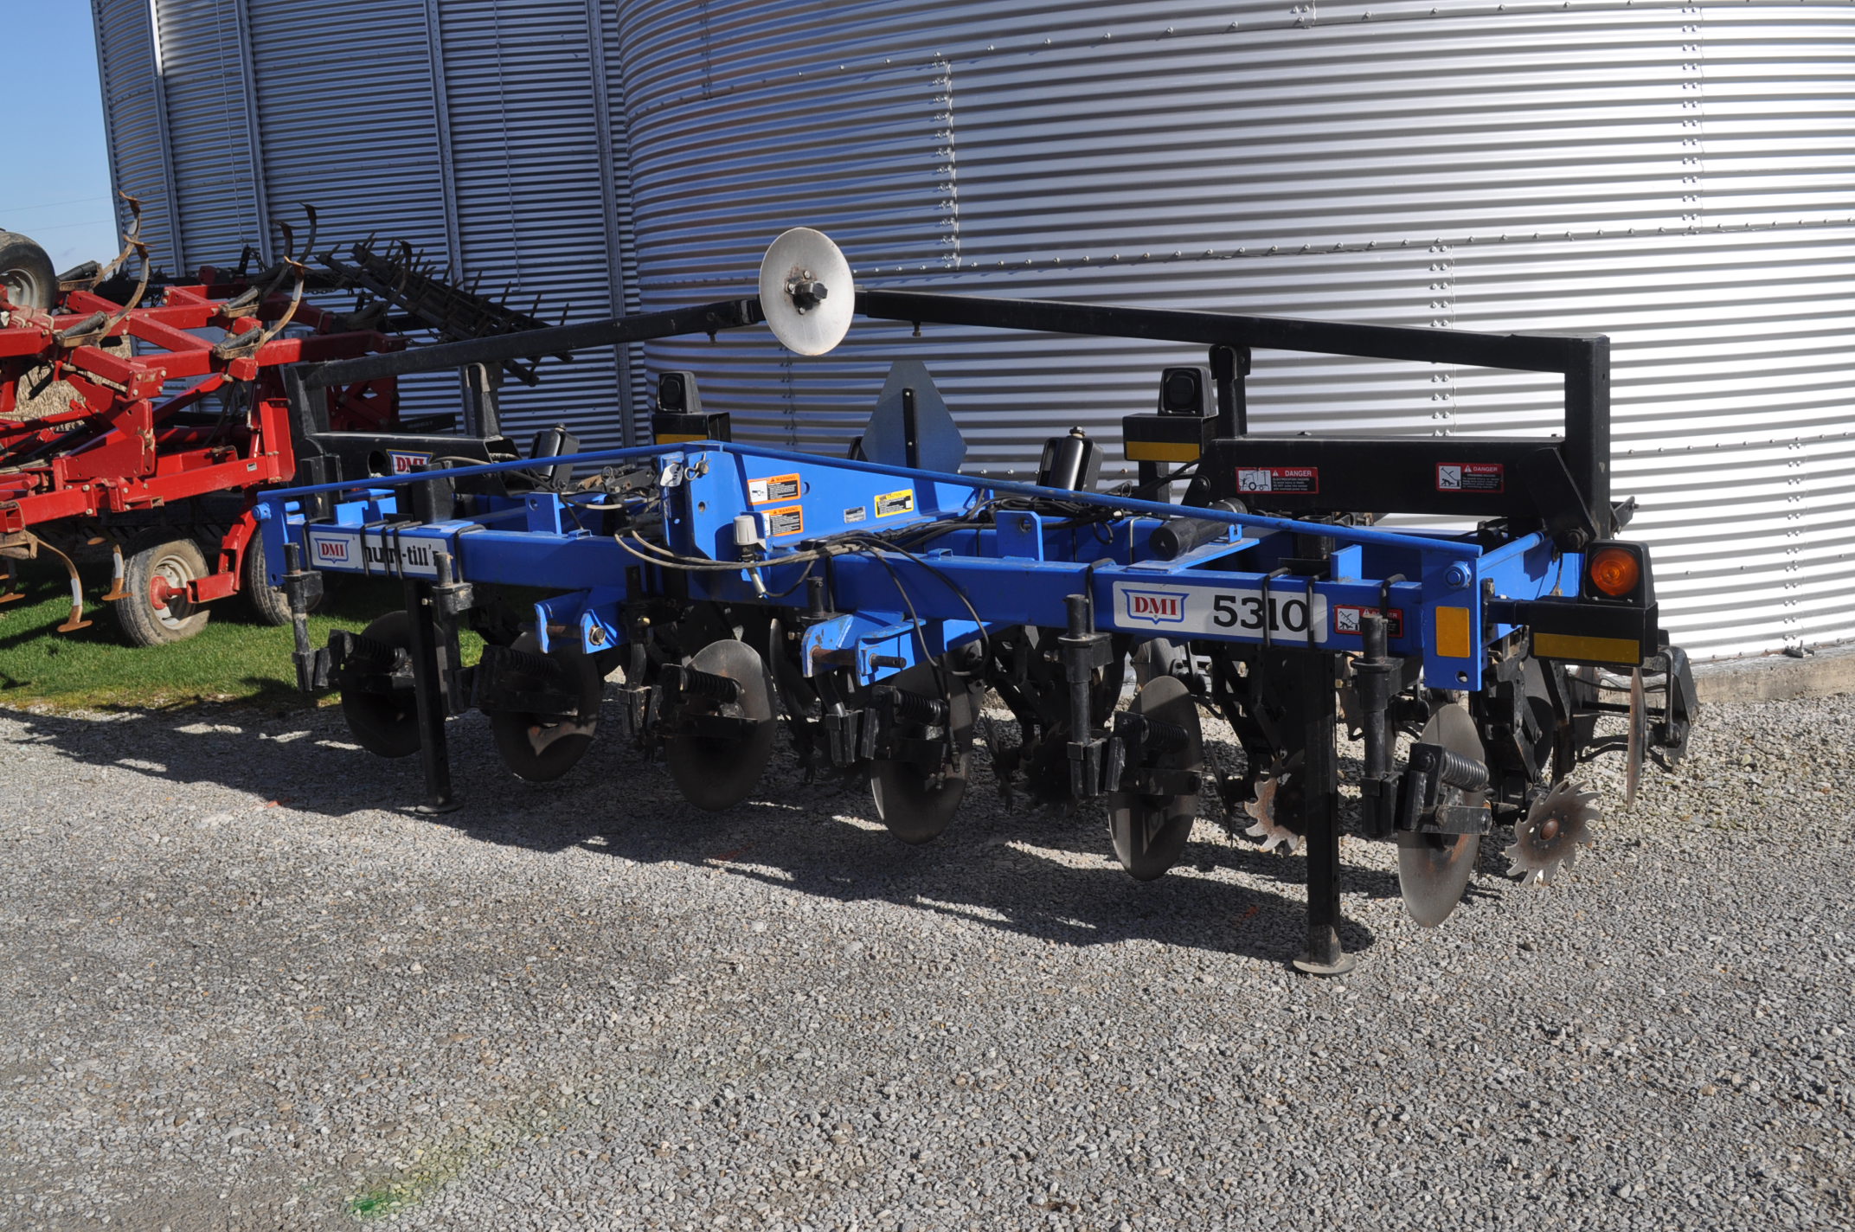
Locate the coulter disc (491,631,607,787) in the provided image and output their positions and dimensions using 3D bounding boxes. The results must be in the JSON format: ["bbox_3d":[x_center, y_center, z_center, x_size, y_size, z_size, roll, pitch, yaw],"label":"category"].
[{"bbox_3d":[-1.228,0.280,6.510,0.025,0.515,0.515,4,13,36],"label":"coulter disc"}]

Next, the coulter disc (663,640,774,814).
[{"bbox_3d":[-0.620,0.327,6.053,0.025,0.515,0.515,4,13,36],"label":"coulter disc"}]

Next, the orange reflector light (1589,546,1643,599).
[{"bbox_3d":[1.462,-0.092,4.267,0.107,0.107,0.040,4,13,37],"label":"orange reflector light"}]

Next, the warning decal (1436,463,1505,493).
[{"bbox_3d":[1.298,-0.331,4.801,0.167,0.066,0.005,4,13,37],"label":"warning decal"}]

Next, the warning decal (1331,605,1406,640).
[{"bbox_3d":[1.006,0.013,4.564,0.167,0.065,0.005,4,13,37],"label":"warning decal"}]

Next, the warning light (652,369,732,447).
[{"bbox_3d":[-0.782,-0.673,6.620,0.250,0.262,0.105,4,13,37],"label":"warning light"}]

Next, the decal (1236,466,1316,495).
[{"bbox_3d":[0.890,-0.344,5.111,0.233,0.066,0.005,4,13,37],"label":"decal"}]

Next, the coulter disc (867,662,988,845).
[{"bbox_3d":[-0.013,0.373,5.596,0.025,0.515,0.515,4,13,36],"label":"coulter disc"}]

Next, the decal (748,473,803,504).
[{"bbox_3d":[-0.414,-0.346,5.456,0.165,0.067,0.005,-10,12,-35],"label":"decal"}]

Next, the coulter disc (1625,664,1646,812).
[{"bbox_3d":[1.901,0.305,5.384,0.050,0.450,0.450,0,11,19],"label":"coulter disc"}]

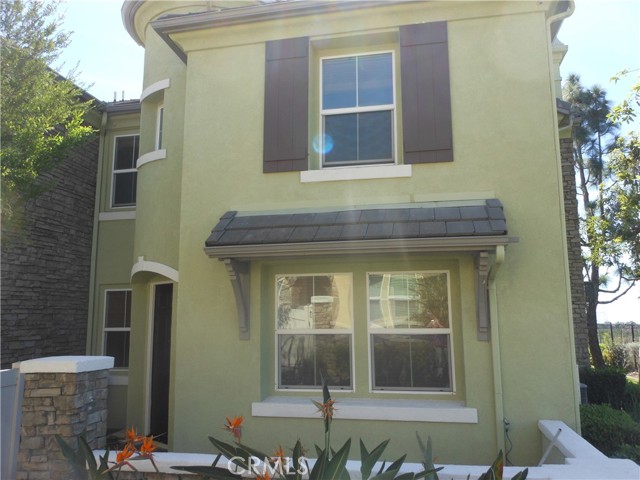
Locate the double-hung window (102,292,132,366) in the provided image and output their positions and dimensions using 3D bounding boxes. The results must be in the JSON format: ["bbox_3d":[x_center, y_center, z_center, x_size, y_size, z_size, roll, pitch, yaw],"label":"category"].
[{"bbox_3d":[-3.699,1.709,9.896,0.878,1.506,0.100,-2,-9,11],"label":"double-hung window"}]

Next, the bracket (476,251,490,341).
[{"bbox_3d":[1.890,0.672,5.947,0.140,0.989,0.640,-2,-9,11],"label":"bracket"}]

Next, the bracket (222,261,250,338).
[{"bbox_3d":[-1.039,0.775,6.507,0.140,0.989,0.640,-2,-9,11],"label":"bracket"}]

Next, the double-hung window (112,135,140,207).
[{"bbox_3d":[-3.714,-1.376,10.382,0.878,1.511,0.100,-2,-9,11],"label":"double-hung window"}]

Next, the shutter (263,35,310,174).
[{"bbox_3d":[-0.451,-1.852,7.108,0.627,1.916,0.050,-2,-9,11],"label":"shutter"}]

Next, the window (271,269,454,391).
[{"bbox_3d":[0.549,1.203,6.813,2.313,1.544,0.100,-2,-9,11],"label":"window"}]

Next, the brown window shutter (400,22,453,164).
[{"bbox_3d":[1.385,-1.922,6.757,0.620,1.924,0.050,-2,-9,11],"label":"brown window shutter"}]

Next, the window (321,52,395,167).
[{"bbox_3d":[0.543,-1.816,7.287,1.051,1.650,0.100,-2,-9,11],"label":"window"}]

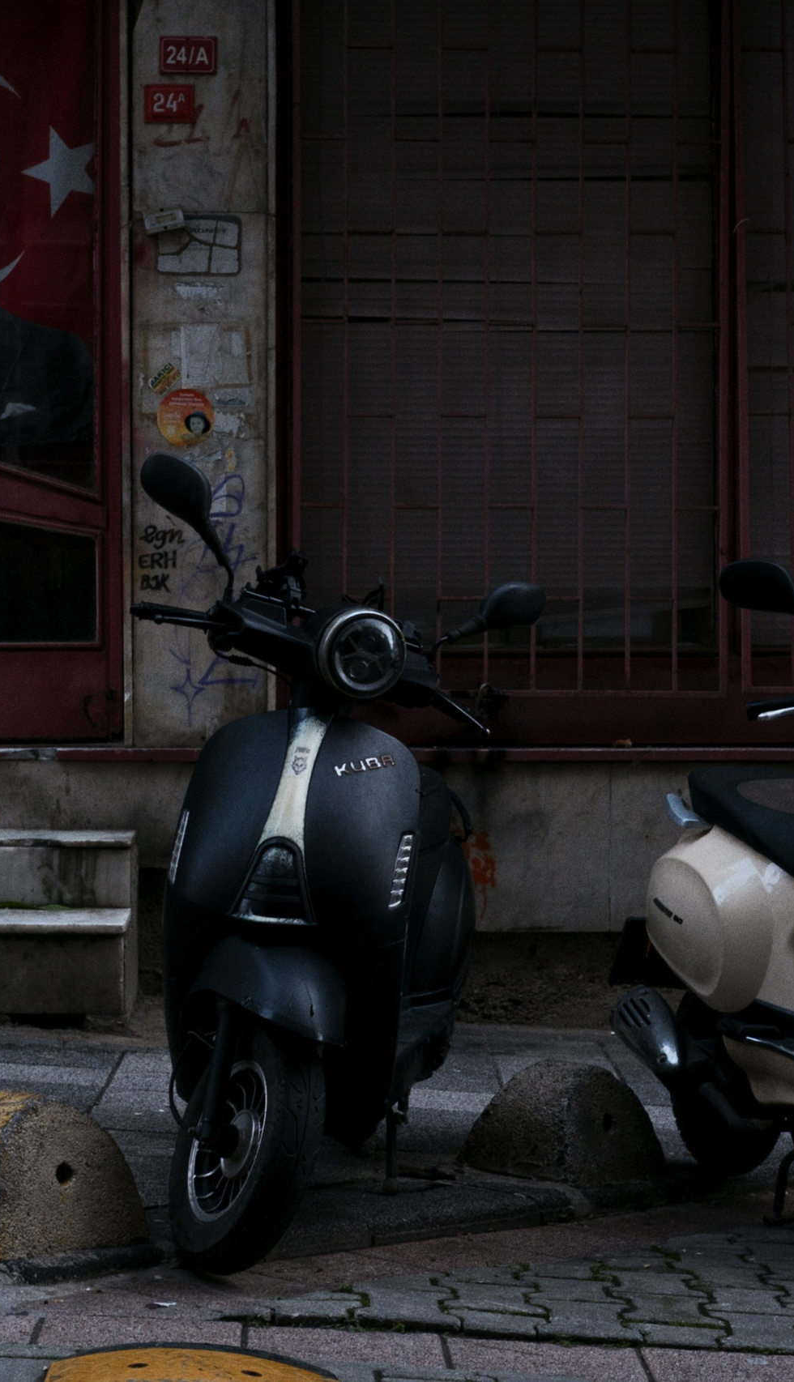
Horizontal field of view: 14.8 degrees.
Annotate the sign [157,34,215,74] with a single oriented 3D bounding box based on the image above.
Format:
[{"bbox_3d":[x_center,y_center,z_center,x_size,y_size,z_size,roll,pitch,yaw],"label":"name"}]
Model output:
[{"bbox_3d":[-0.526,-1.610,7.730,0.143,0.095,0.012,0,2,0],"label":"sign"}]

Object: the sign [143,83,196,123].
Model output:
[{"bbox_3d":[-0.574,-1.486,7.730,0.125,0.095,0.012,0,2,0],"label":"sign"}]

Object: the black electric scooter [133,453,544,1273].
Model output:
[{"bbox_3d":[-0.050,0.265,5.800,0.740,1.350,1.800,4,2,9],"label":"black electric scooter"}]

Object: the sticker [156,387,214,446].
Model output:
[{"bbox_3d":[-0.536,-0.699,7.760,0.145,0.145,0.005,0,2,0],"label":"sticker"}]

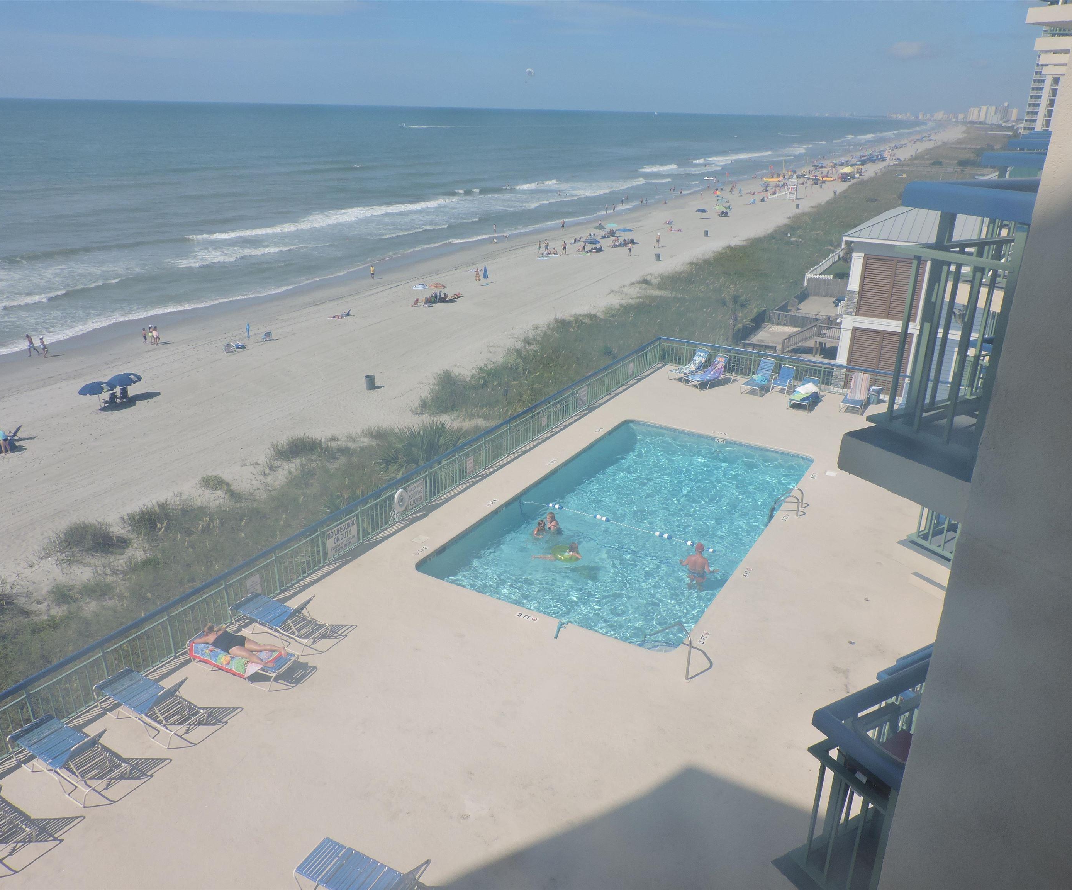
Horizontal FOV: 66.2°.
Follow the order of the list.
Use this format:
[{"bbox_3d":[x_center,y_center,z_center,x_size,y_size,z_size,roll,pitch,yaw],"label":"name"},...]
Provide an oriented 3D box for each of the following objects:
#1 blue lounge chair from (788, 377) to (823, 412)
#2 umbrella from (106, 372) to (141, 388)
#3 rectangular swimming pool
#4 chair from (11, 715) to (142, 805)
[{"bbox_3d":[9.314,-1.757,28.454,0.670,0.680,2.050,13,25,27],"label":"blue lounge chair"},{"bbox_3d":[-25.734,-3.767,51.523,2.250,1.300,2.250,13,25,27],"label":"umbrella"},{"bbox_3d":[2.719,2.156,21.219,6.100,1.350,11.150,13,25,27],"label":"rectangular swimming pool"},{"bbox_3d":[-6.989,4.422,12.163,2.050,0.920,0.670,13,25,27],"label":"chair"}]

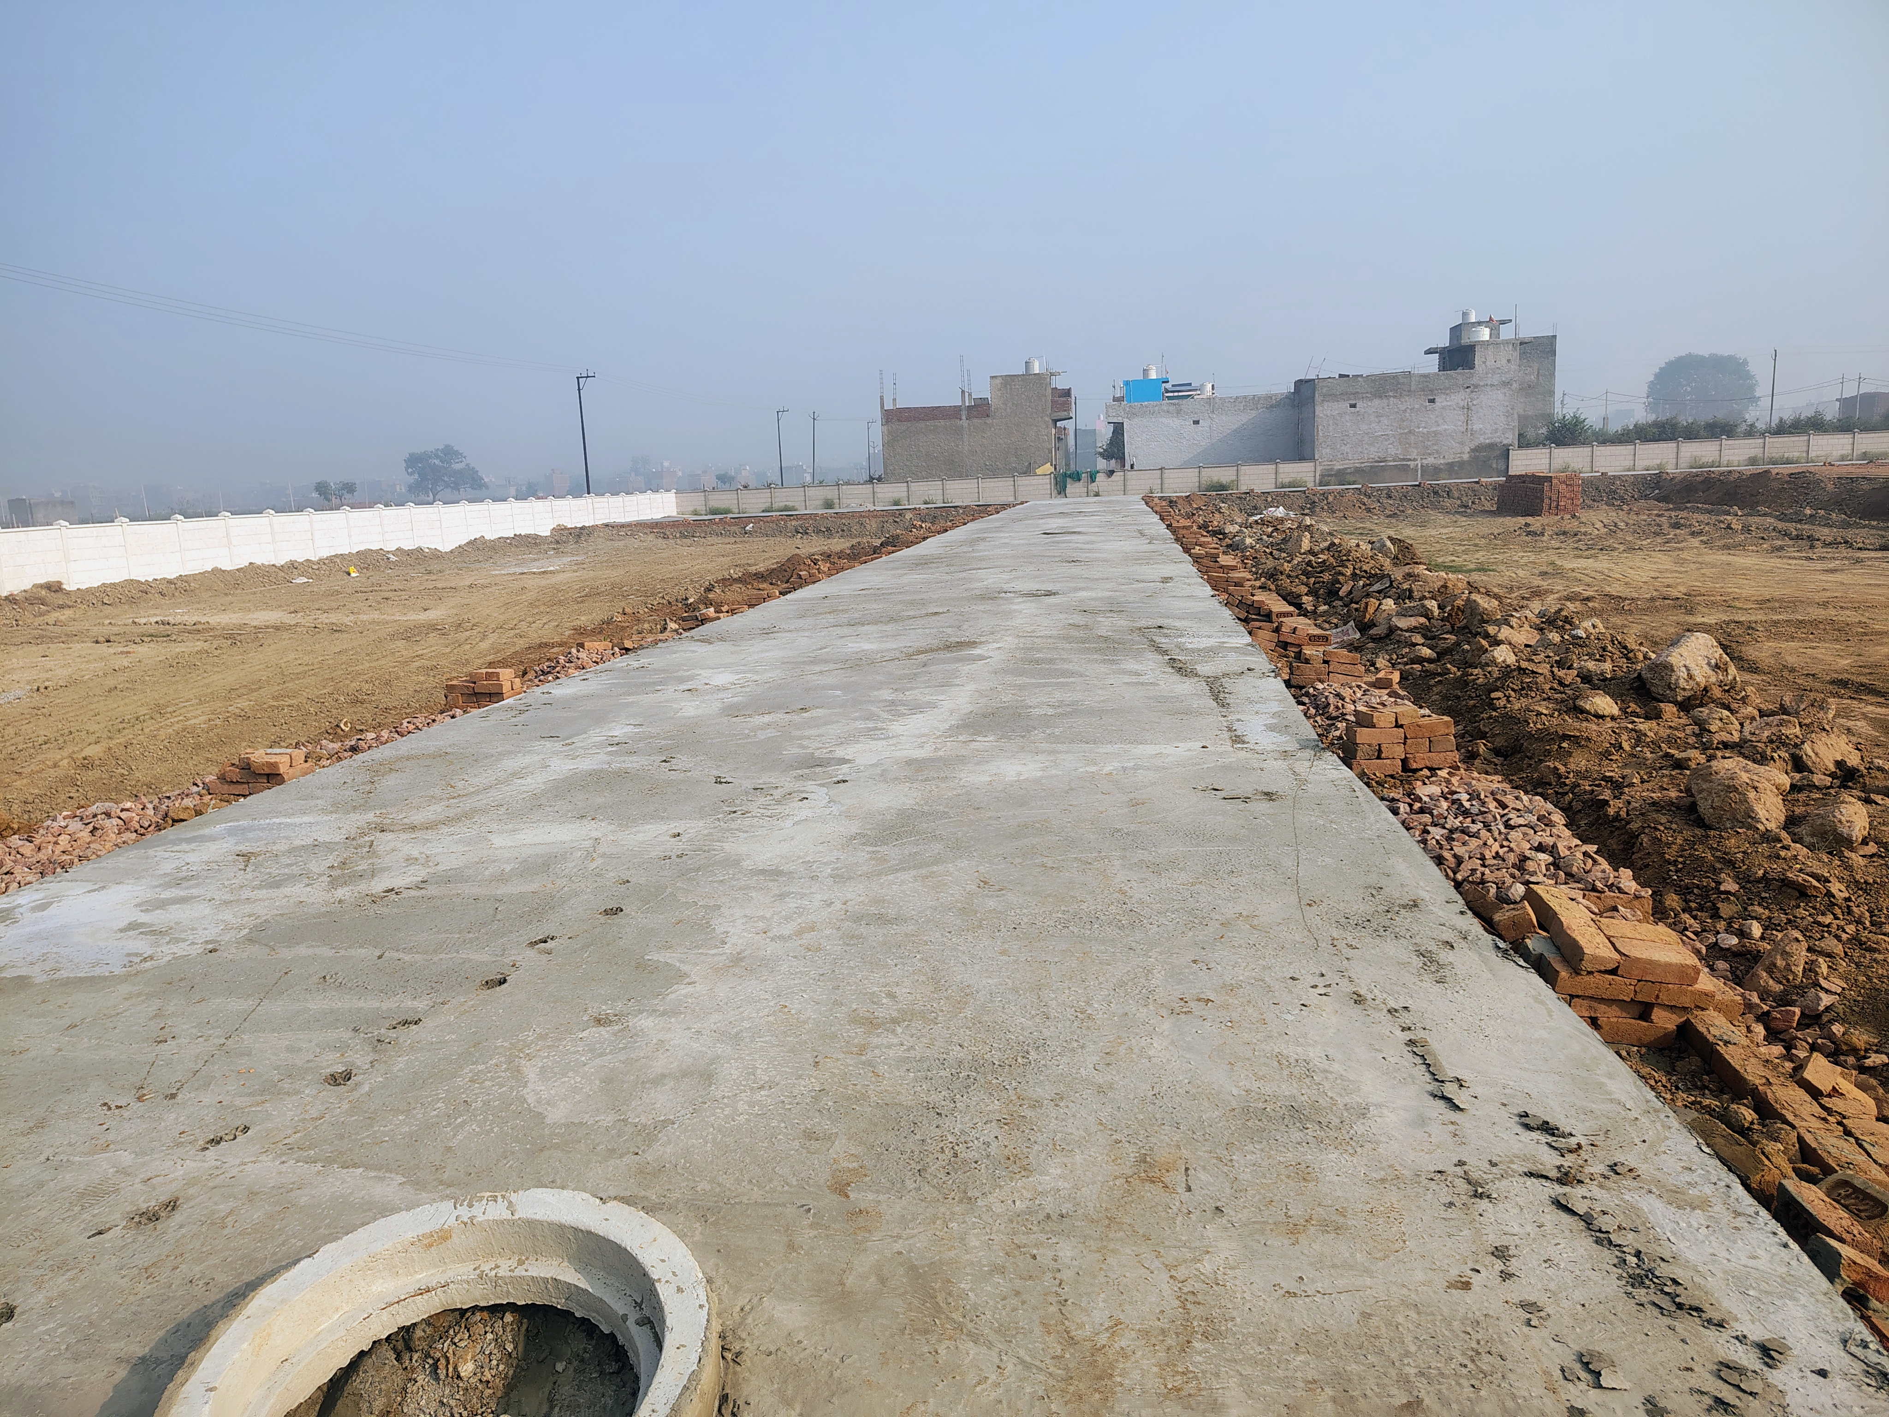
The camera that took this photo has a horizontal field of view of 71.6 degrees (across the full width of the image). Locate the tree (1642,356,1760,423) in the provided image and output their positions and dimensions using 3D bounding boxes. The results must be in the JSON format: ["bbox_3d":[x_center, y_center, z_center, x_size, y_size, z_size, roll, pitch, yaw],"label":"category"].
[{"bbox_3d":[103.671,-42.079,180.112,14.500,12.664,13.000,3,12,29],"label":"tree"}]

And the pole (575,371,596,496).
[{"bbox_3d":[-18.606,-13.802,69.185,1.050,7.798,0.280,-1,10,8],"label":"pole"}]

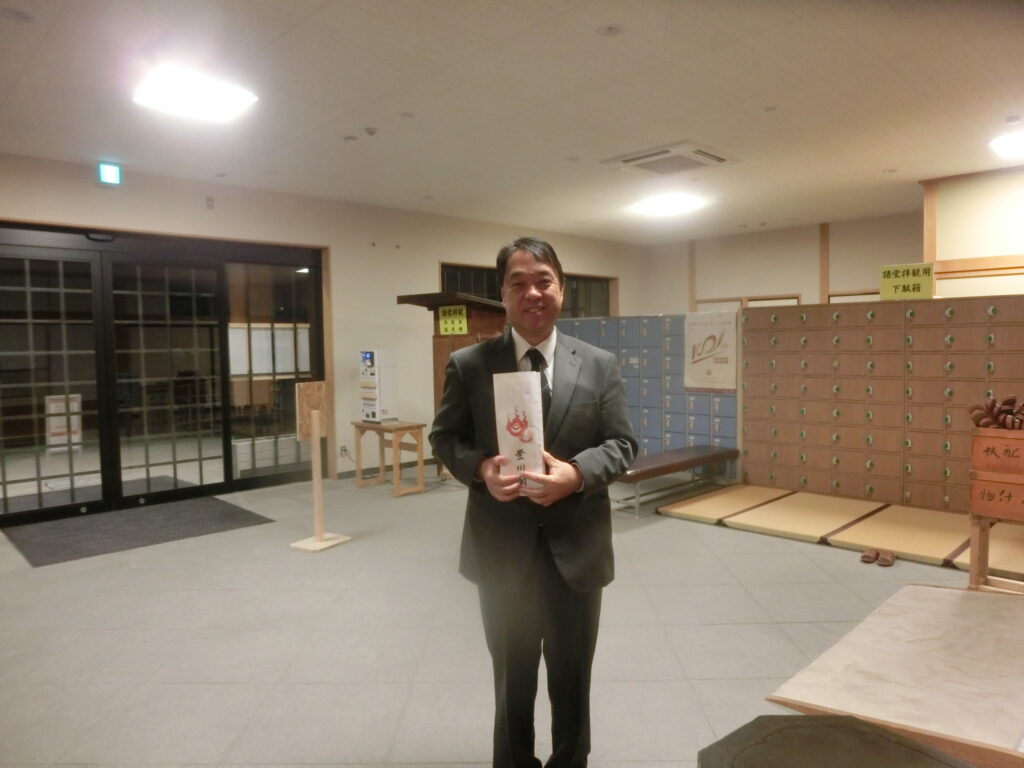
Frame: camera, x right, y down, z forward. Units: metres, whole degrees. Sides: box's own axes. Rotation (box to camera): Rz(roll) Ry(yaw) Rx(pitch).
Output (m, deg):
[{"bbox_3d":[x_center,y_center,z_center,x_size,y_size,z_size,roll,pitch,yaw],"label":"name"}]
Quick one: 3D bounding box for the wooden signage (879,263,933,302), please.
[{"bbox_3d":[3.265,-0.849,5.879,0.015,0.290,0.405,-4,5,-44],"label":"wooden signage"}]

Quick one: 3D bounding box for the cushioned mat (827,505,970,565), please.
[{"bbox_3d":[3.000,1.103,5.281,1.400,0.056,0.800,-4,5,-44],"label":"cushioned mat"}]

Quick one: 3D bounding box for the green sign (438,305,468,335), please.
[{"bbox_3d":[-0.622,-0.662,7.377,0.012,0.297,0.435,-4,5,-44],"label":"green sign"}]

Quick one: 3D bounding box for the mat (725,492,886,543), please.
[{"bbox_3d":[2.432,1.079,5.844,1.390,0.056,0.810,-4,5,-44],"label":"mat"}]

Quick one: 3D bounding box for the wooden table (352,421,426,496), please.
[{"bbox_3d":[-1.260,0.745,7.242,0.410,0.680,0.810,-4,5,-44],"label":"wooden table"}]

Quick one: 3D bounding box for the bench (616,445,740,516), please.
[{"bbox_3d":[1.450,0.881,6.536,1.720,0.400,0.440,-4,5,-44],"label":"bench"}]

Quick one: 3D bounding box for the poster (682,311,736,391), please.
[{"bbox_3d":[1.999,-0.327,7.141,0.012,0.785,0.570,-4,5,-44],"label":"poster"}]

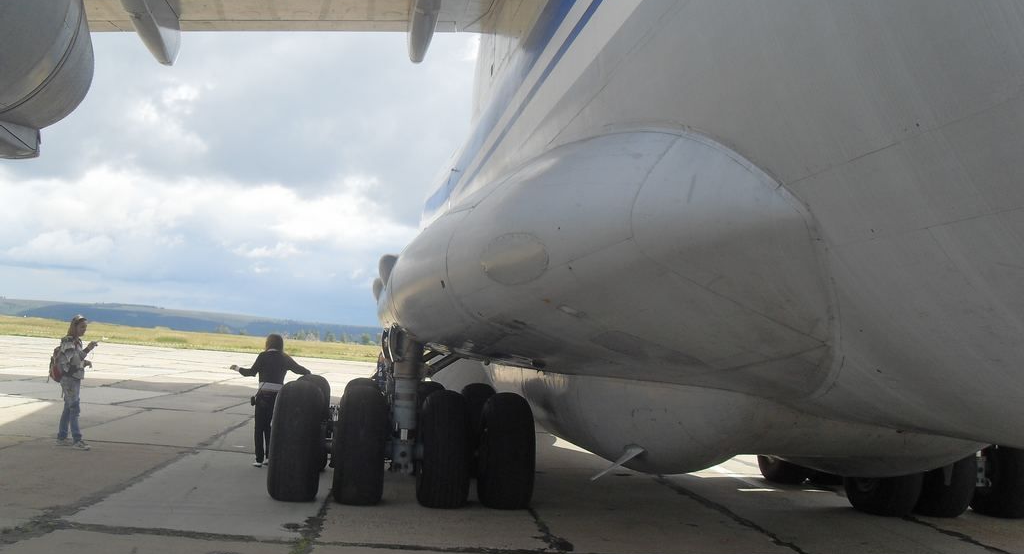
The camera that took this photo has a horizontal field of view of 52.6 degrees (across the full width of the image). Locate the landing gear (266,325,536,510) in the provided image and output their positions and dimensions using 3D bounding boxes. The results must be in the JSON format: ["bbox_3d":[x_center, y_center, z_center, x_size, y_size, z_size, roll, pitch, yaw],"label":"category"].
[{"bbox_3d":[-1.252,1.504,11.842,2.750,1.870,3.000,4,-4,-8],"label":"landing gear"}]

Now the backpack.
[{"bbox_3d":[-6.108,1.168,13.900,0.210,0.490,0.310,5,-4,-18],"label":"backpack"}]

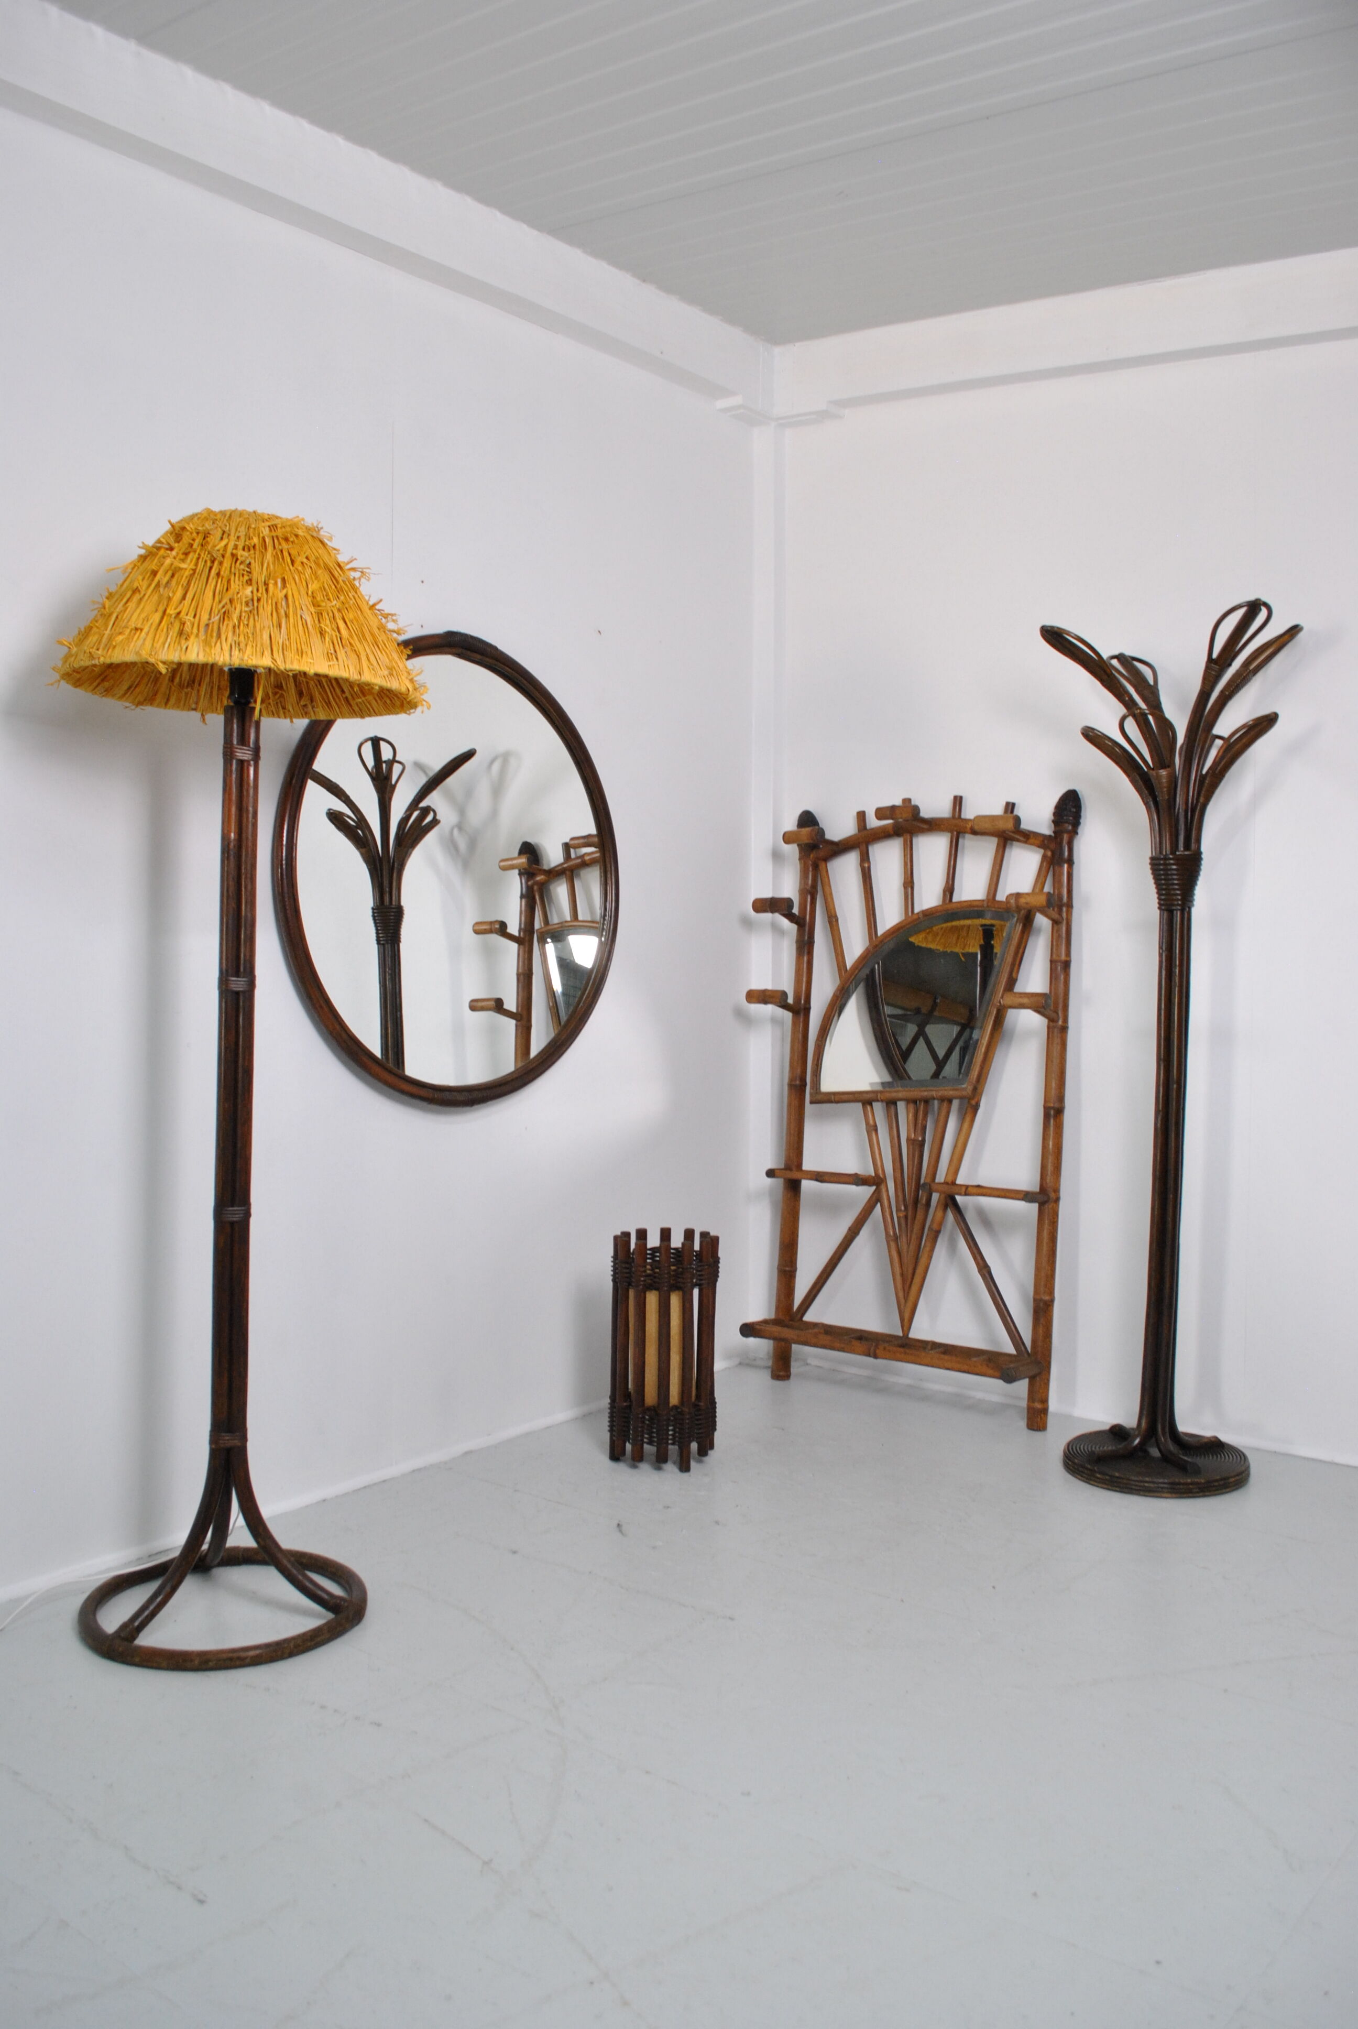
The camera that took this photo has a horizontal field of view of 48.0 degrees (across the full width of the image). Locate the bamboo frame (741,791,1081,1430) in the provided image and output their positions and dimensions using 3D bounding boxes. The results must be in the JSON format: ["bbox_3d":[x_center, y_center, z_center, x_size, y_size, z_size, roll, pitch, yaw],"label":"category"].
[{"bbox_3d":[0.549,0.199,3.656,0.810,1.475,0.175,2,-1,35],"label":"bamboo frame"}]

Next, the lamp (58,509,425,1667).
[{"bbox_3d":[-0.699,0.099,2.435,0.560,1.715,0.560,0,2,-16],"label":"lamp"}]

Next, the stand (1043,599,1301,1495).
[{"bbox_3d":[1.008,0.072,3.175,0.550,1.750,0.550,2,3,18],"label":"stand"}]

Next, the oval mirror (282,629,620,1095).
[{"bbox_3d":[-0.454,-0.299,3.143,0.050,0.950,0.945,3,2,39],"label":"oval mirror"}]

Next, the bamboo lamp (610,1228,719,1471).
[{"bbox_3d":[-0.033,0.710,3.249,0.230,0.465,0.230,1,2,0],"label":"bamboo lamp"}]

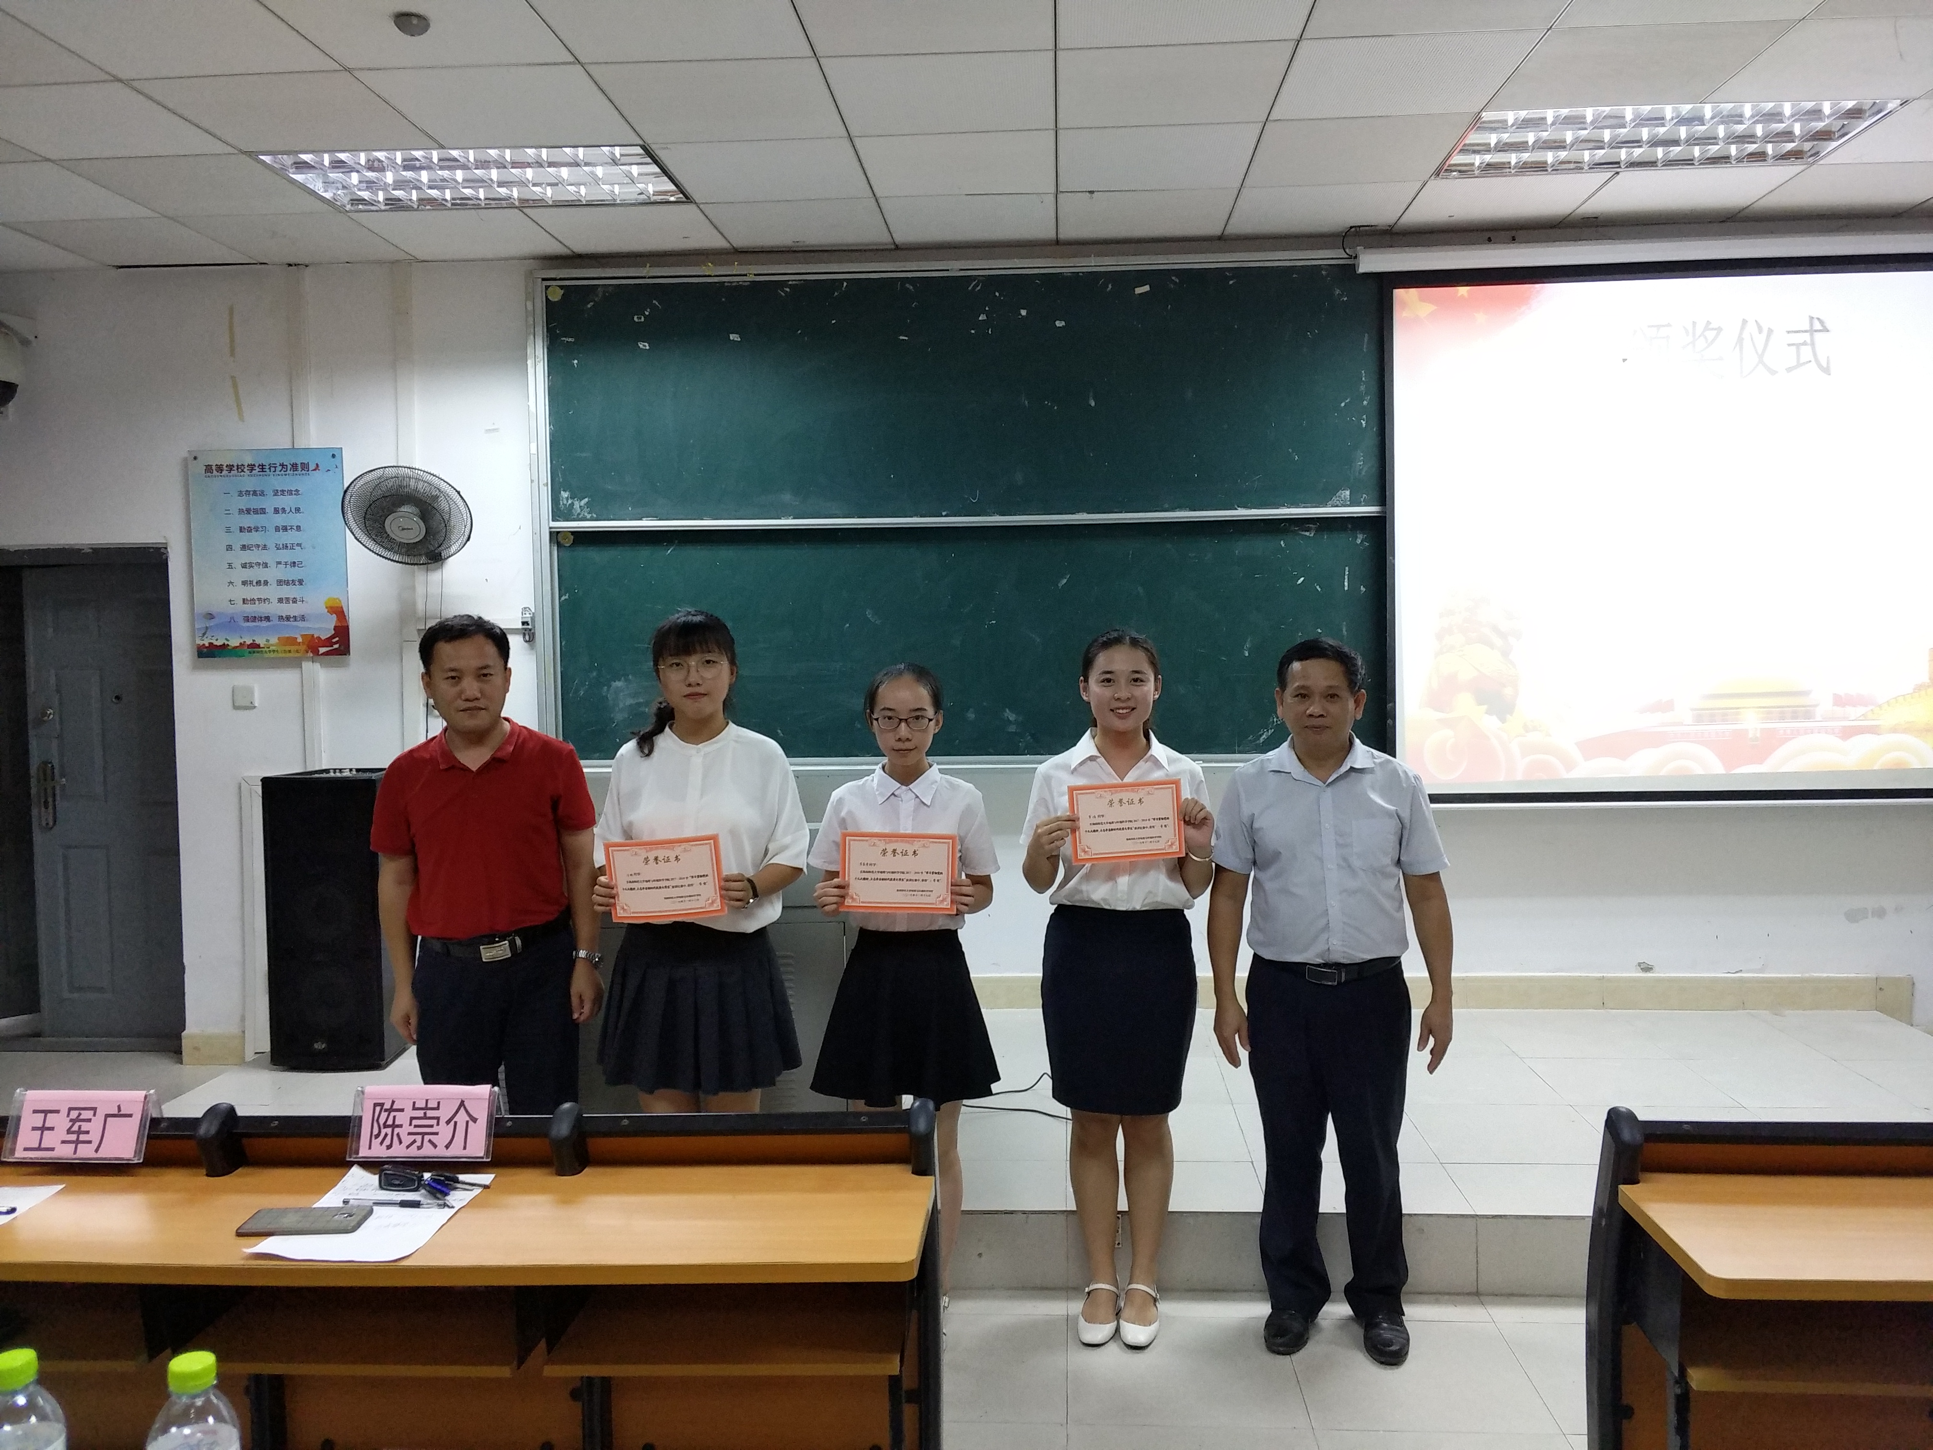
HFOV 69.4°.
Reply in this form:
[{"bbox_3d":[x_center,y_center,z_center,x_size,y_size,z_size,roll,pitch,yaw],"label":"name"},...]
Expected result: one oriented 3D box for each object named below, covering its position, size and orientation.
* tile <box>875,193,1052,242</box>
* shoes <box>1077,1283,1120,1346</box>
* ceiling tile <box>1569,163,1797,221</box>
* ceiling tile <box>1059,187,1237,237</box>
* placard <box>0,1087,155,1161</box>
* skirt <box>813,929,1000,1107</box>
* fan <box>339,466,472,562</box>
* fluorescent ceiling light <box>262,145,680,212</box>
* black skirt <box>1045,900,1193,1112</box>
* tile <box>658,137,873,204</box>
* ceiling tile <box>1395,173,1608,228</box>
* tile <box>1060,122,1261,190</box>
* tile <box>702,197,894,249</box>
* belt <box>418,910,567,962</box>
[{"bbox_3d":[0.023,-1.772,4.894,0.600,0.020,0.590,0,3,3],"label":"tile"},{"bbox_3d":[0.319,1.390,3.339,0.088,0.067,0.235,0,3,9],"label":"shoes"},{"bbox_3d":[2.478,-1.841,4.870,0.610,0.020,0.582,0,3,3],"label":"ceiling tile"},{"bbox_3d":[0.618,-1.807,4.918,0.605,0.020,0.590,0,4,4],"label":"ceiling tile"},{"bbox_3d":[-1.381,0.623,2.170,0.215,0.105,0.090,0,4,3],"label":"placard"},{"bbox_3d":[-0.146,0.653,3.282,0.438,0.391,0.330,0,3,3],"label":"skirt"},{"bbox_3d":[-2.021,-0.789,5.084,0.440,0.440,0.320,-1,42,-10],"label":"fan"},{"bbox_3d":[-1.526,-1.746,4.399,1.190,0.080,0.570,0,4,3],"label":"fluorescent ceiling light"},{"bbox_3d":[0.354,0.645,3.260,0.360,0.490,0.250,0,3,3],"label":"black skirt"},{"bbox_3d":[-0.641,-1.785,4.479,0.610,0.020,0.565,0,3,3],"label":"tile"},{"bbox_3d":[1.833,-1.816,4.843,0.605,0.020,0.590,0,4,4],"label":"ceiling tile"},{"bbox_3d":[0.593,-1.794,4.404,0.610,0.020,0.565,0,3,3],"label":"tile"},{"bbox_3d":[-0.598,-1.797,4.993,0.605,0.020,0.590,0,4,4],"label":"tile"},{"bbox_3d":[-1.117,0.486,3.299,0.355,0.075,0.260,-1,4,-8],"label":"belt"}]

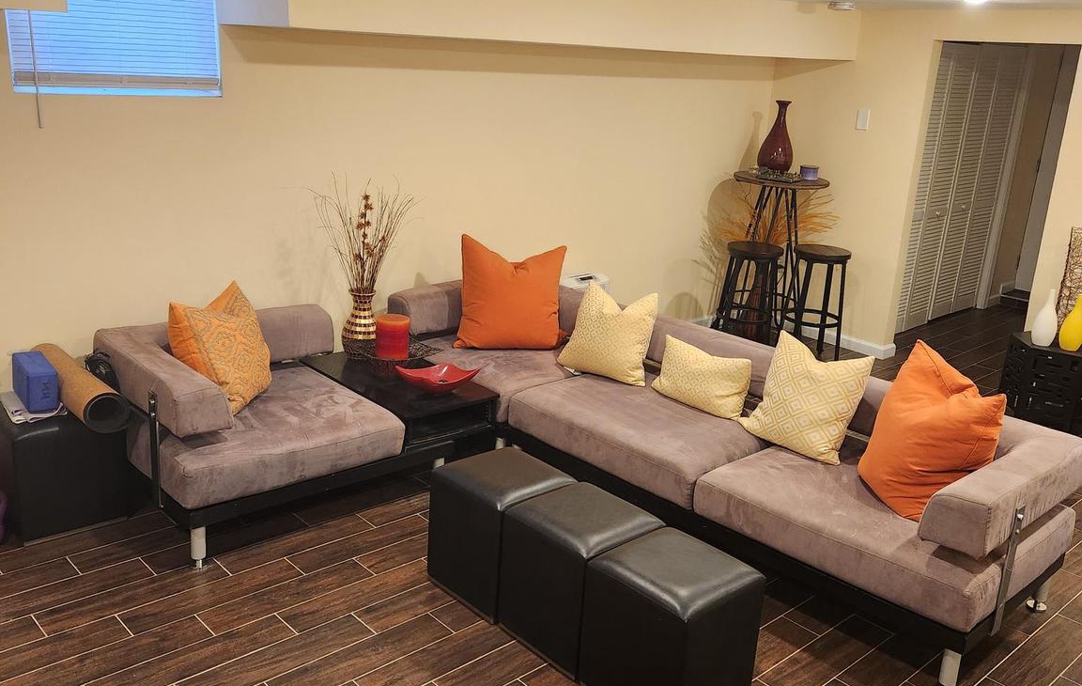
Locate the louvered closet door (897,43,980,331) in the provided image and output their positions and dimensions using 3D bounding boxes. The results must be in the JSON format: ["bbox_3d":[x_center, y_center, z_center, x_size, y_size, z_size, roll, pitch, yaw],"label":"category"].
[{"bbox_3d":[2.742,-1.080,6.805,0.805,2.013,0.037,-12,23,-41],"label":"louvered closet door"}]

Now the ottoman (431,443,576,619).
[{"bbox_3d":[-0.124,0.654,3.370,0.371,0.421,0.375,-12,23,-41],"label":"ottoman"}]

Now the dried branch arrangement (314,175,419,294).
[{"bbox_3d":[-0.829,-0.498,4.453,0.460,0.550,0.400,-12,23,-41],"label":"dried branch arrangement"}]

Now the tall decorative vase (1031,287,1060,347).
[{"bbox_3d":[2.810,-0.143,5.285,0.139,0.327,0.139,-12,23,-41],"label":"tall decorative vase"}]

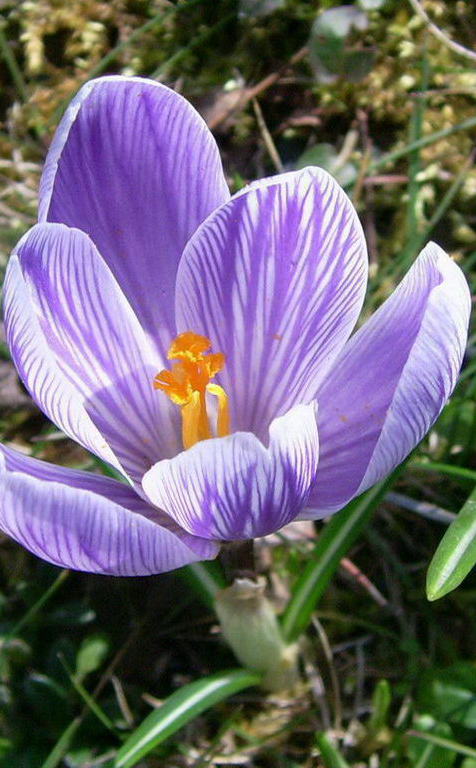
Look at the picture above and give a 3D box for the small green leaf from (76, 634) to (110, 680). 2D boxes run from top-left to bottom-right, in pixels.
[{"bbox_3d":[-0.024,0.045,0.197,0.005,0.004,0.008,27,69,11],"label":"small green leaf"}]

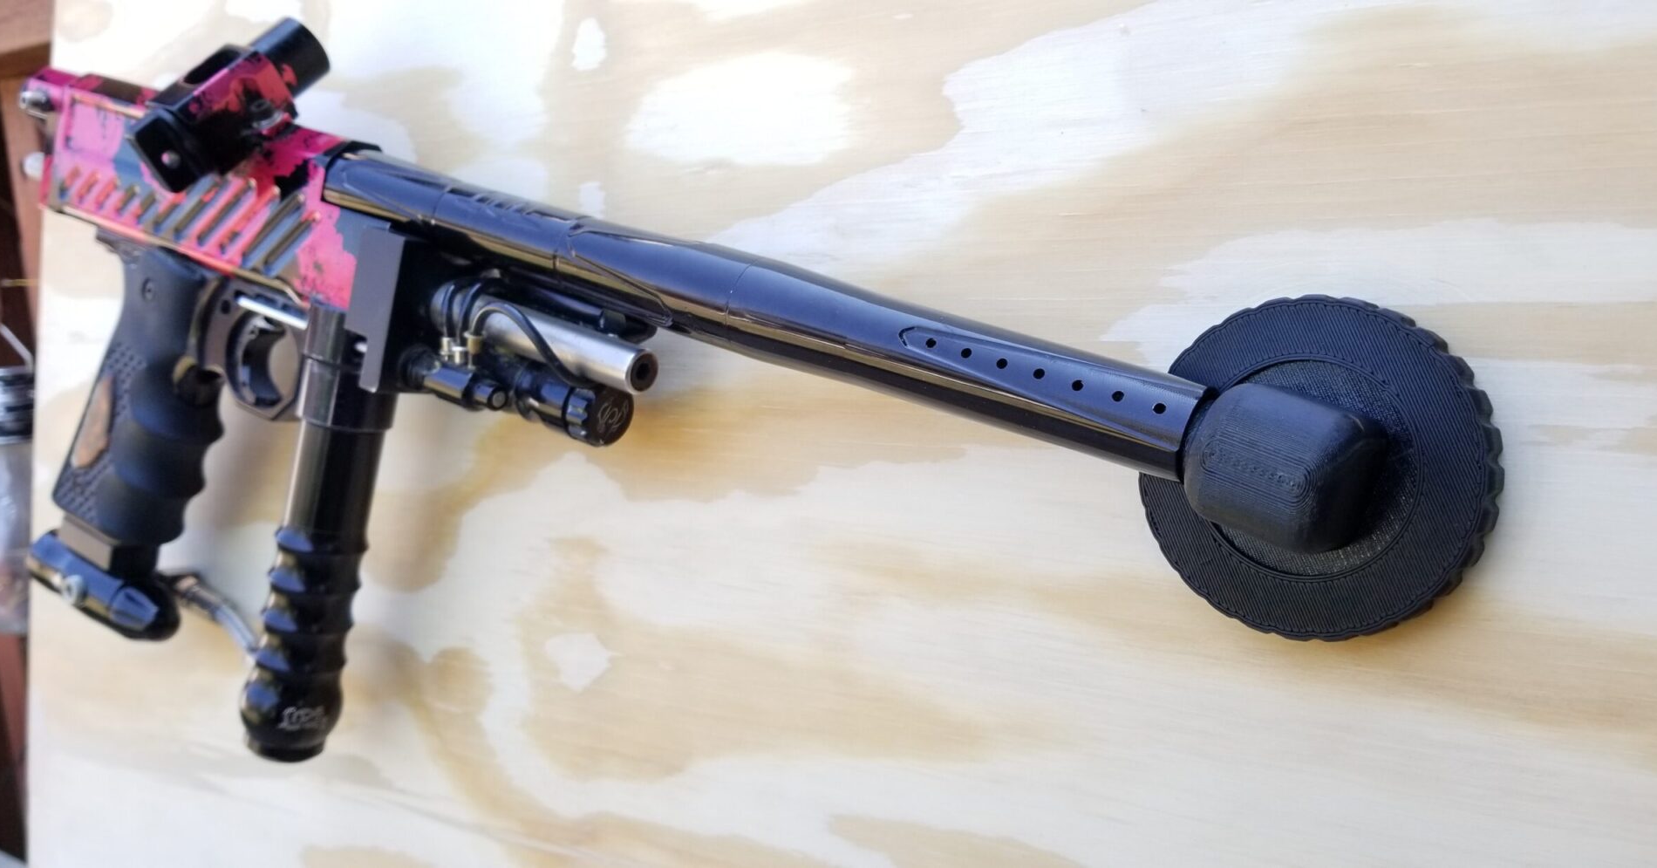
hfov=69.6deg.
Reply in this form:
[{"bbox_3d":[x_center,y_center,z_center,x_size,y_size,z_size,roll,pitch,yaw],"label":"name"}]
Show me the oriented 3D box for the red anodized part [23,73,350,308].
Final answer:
[{"bbox_3d":[-0.238,-0.098,0.467,0.210,0.058,0.028,19,9,29],"label":"red anodized part"}]

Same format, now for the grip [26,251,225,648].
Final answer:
[{"bbox_3d":[-0.287,0.001,0.495,0.090,0.157,0.032,19,9,29],"label":"grip"}]

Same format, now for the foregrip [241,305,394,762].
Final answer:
[{"bbox_3d":[-0.185,0.039,0.436,0.036,0.170,0.036,19,9,29],"label":"foregrip"}]

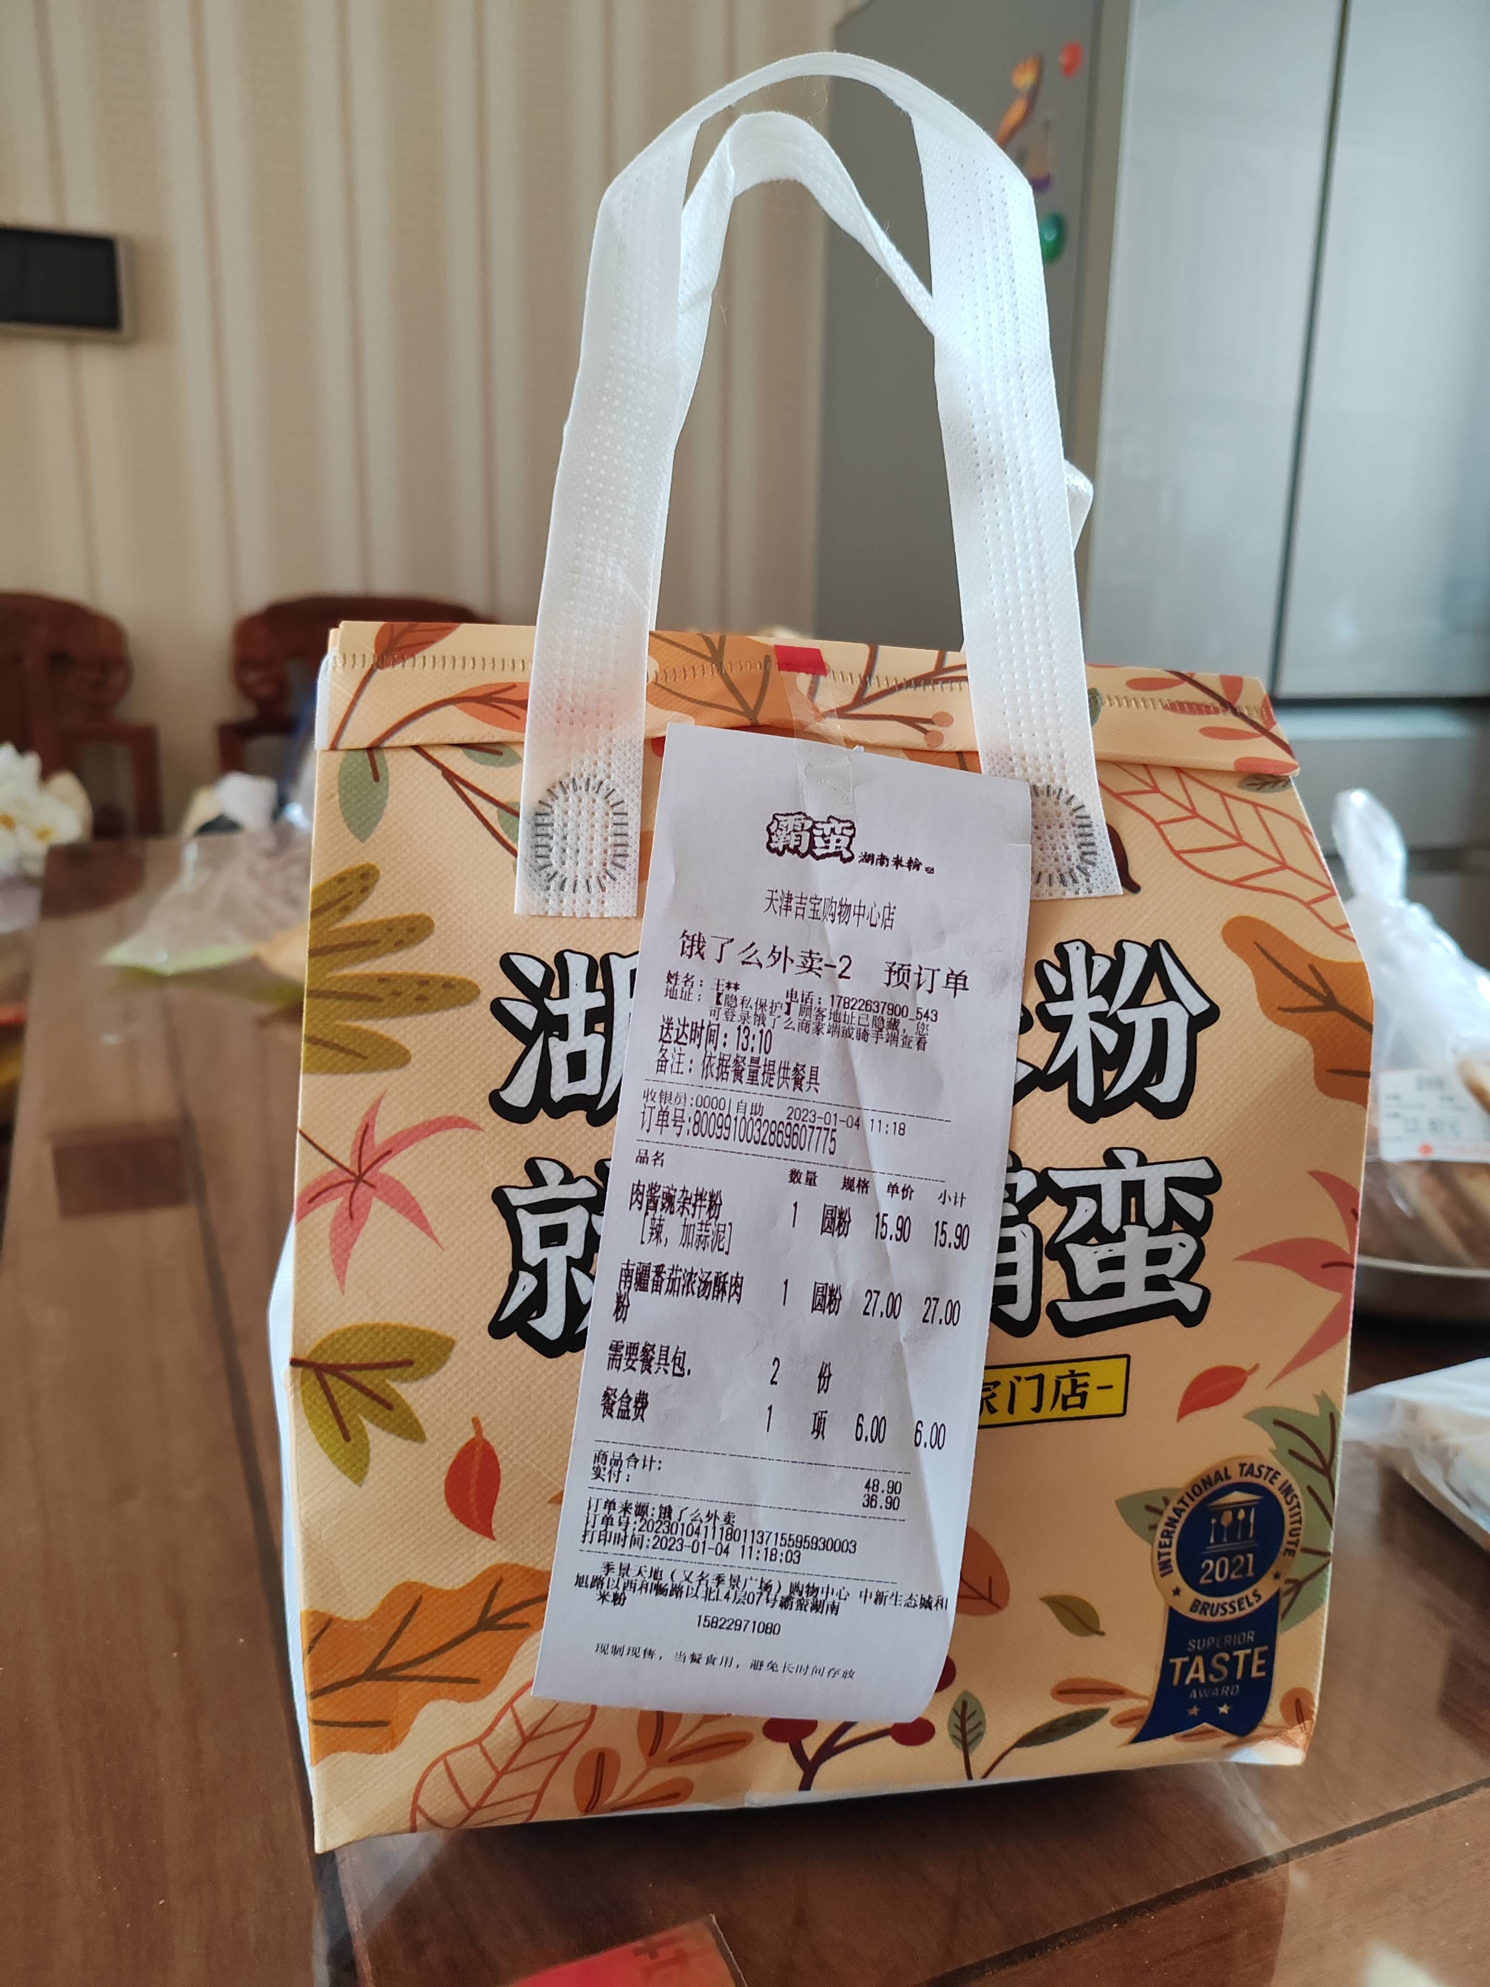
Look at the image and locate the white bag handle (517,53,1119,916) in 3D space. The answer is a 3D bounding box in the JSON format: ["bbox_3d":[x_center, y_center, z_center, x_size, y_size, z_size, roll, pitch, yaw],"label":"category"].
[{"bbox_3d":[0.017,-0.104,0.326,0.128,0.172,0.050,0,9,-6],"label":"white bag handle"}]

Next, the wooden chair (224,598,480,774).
[{"bbox_3d":[-0.464,-0.025,2.079,0.440,0.976,0.470,-4,16,-19],"label":"wooden chair"}]

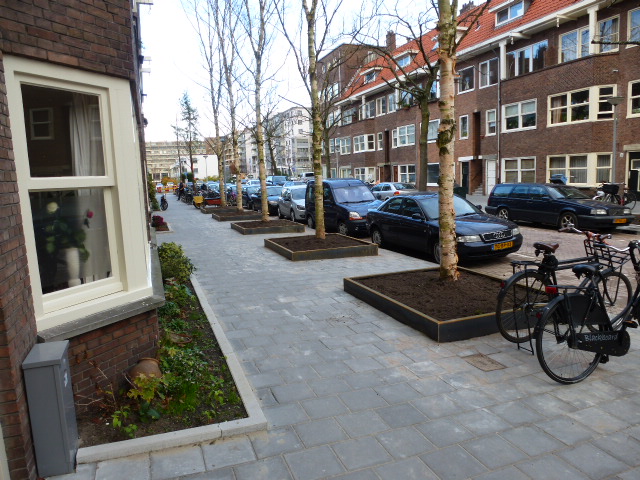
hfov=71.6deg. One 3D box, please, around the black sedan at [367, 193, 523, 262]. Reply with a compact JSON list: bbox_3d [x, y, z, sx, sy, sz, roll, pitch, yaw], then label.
[{"bbox_3d":[2.740,-0.431,10.704,1.750,1.420,4.480,-5,9,-21],"label":"black sedan"}]

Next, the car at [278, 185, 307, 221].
[{"bbox_3d":[-0.824,-1.692,20.028,1.660,1.490,3.720,-5,9,-21],"label":"car"}]

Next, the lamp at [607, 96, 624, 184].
[{"bbox_3d":[10.118,-2.893,15.392,0.540,4.030,0.540,-5,9,-21],"label":"lamp"}]

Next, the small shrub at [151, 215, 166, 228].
[{"bbox_3d":[-5.943,-0.679,16.190,0.520,0.420,0.520,-4,8,-21],"label":"small shrub"}]

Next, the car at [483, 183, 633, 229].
[{"bbox_3d":[7.703,-1.185,14.701,1.780,1.450,4.710,-4,8,-18],"label":"car"}]

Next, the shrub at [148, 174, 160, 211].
[{"bbox_3d":[-9.752,-2.768,26.110,0.750,2.050,0.850,-4,8,-21],"label":"shrub"}]

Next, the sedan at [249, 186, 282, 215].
[{"bbox_3d":[-2.592,-2.210,24.179,1.740,1.450,4.200,-5,9,-21],"label":"sedan"}]

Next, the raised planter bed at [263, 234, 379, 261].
[{"bbox_3d":[-0.053,0.155,10.429,1.960,0.190,2.180,-4,8,-21],"label":"raised planter bed"}]

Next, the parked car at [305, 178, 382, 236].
[{"bbox_3d":[0.932,-1.250,15.678,1.680,1.820,4.000,-5,9,-22],"label":"parked car"}]

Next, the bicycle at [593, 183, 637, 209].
[{"bbox_3d":[10.501,-1.498,15.823,0.600,1.060,1.750,-5,9,-21],"label":"bicycle"}]

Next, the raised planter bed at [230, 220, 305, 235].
[{"bbox_3d":[-1.817,-0.440,15.005,1.950,0.190,2.150,-4,8,-21],"label":"raised planter bed"}]

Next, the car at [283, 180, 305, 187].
[{"bbox_3d":[-2.056,-4.529,39.502,1.720,1.450,4.200,-5,9,-21],"label":"car"}]

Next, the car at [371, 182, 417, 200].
[{"bbox_3d":[3.737,-2.438,24.335,1.720,1.430,4.350,-4,8,-21],"label":"car"}]

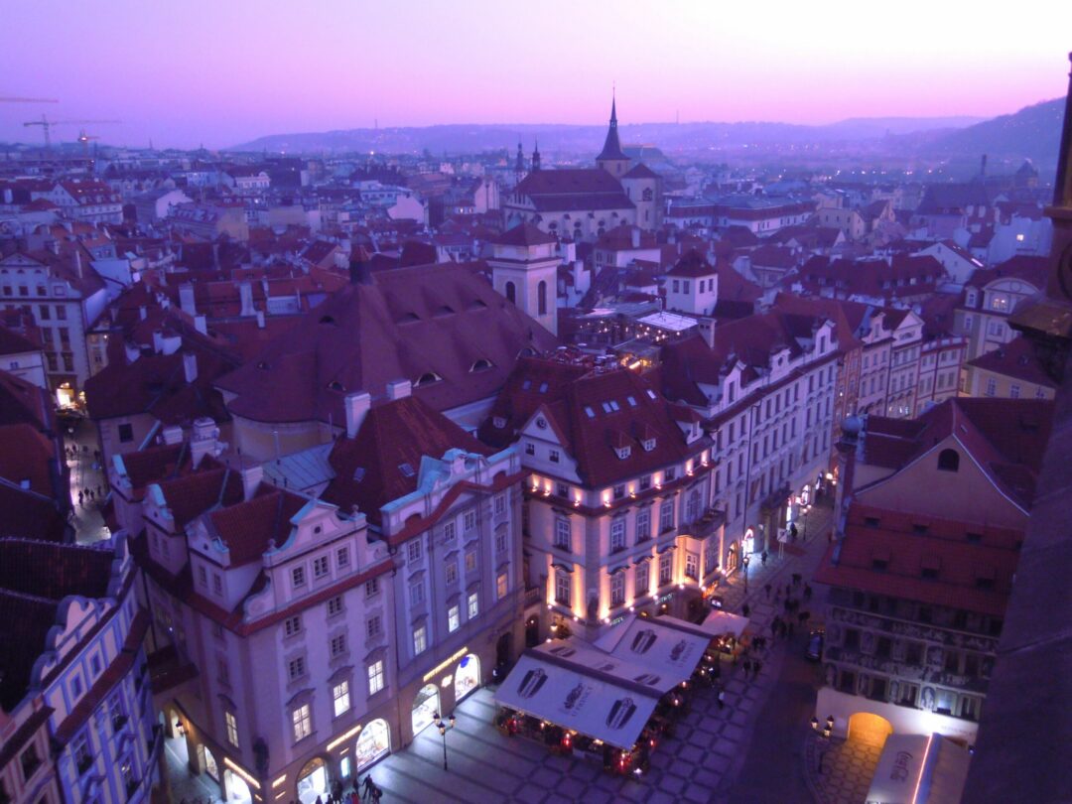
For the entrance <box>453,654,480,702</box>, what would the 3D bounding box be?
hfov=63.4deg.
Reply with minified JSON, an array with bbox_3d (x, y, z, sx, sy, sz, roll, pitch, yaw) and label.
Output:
[{"bbox_3d":[-5.380,21.180,67.588,0.600,3.450,2.850,14,22,38],"label":"entrance"}]

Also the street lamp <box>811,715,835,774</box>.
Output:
[{"bbox_3d":[19.603,23.151,58.795,1.450,4.500,1.400,9,20,29],"label":"street lamp"}]

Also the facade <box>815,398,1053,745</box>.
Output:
[{"bbox_3d":[29.189,13.066,64.002,12.500,20.500,15.000,8,19,26],"label":"facade"}]

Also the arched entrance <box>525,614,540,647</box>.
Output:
[{"bbox_3d":[-0.198,19.133,73.930,0.600,3.500,1.900,14,22,38],"label":"arched entrance"}]

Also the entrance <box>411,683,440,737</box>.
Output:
[{"bbox_3d":[-8.220,22.400,63.666,0.600,3.500,2.800,14,22,38],"label":"entrance"}]

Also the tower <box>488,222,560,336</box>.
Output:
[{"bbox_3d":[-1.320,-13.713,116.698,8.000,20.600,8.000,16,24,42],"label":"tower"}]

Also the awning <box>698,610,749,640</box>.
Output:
[{"bbox_3d":[15.862,18.453,72.299,3.300,0.600,3.300,8,19,27],"label":"awning"}]

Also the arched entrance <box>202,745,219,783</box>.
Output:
[{"bbox_3d":[-22.004,24.503,59.149,1.900,2.400,0.500,14,23,39],"label":"arched entrance"}]

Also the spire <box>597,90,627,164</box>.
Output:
[{"bbox_3d":[24.532,-89.853,281.060,8.800,22.500,8.800,-8,19,-22],"label":"spire"}]

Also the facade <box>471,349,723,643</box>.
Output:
[{"bbox_3d":[5.031,8.537,80.396,17.500,19.800,14.500,-15,23,-40],"label":"facade"}]

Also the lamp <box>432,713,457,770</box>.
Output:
[{"bbox_3d":[-6.217,23.242,59.225,1.450,4.500,1.400,9,20,29],"label":"lamp"}]

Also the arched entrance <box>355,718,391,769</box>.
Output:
[{"bbox_3d":[-11.310,23.524,59.976,0.600,3.600,2.950,14,22,38],"label":"arched entrance"}]

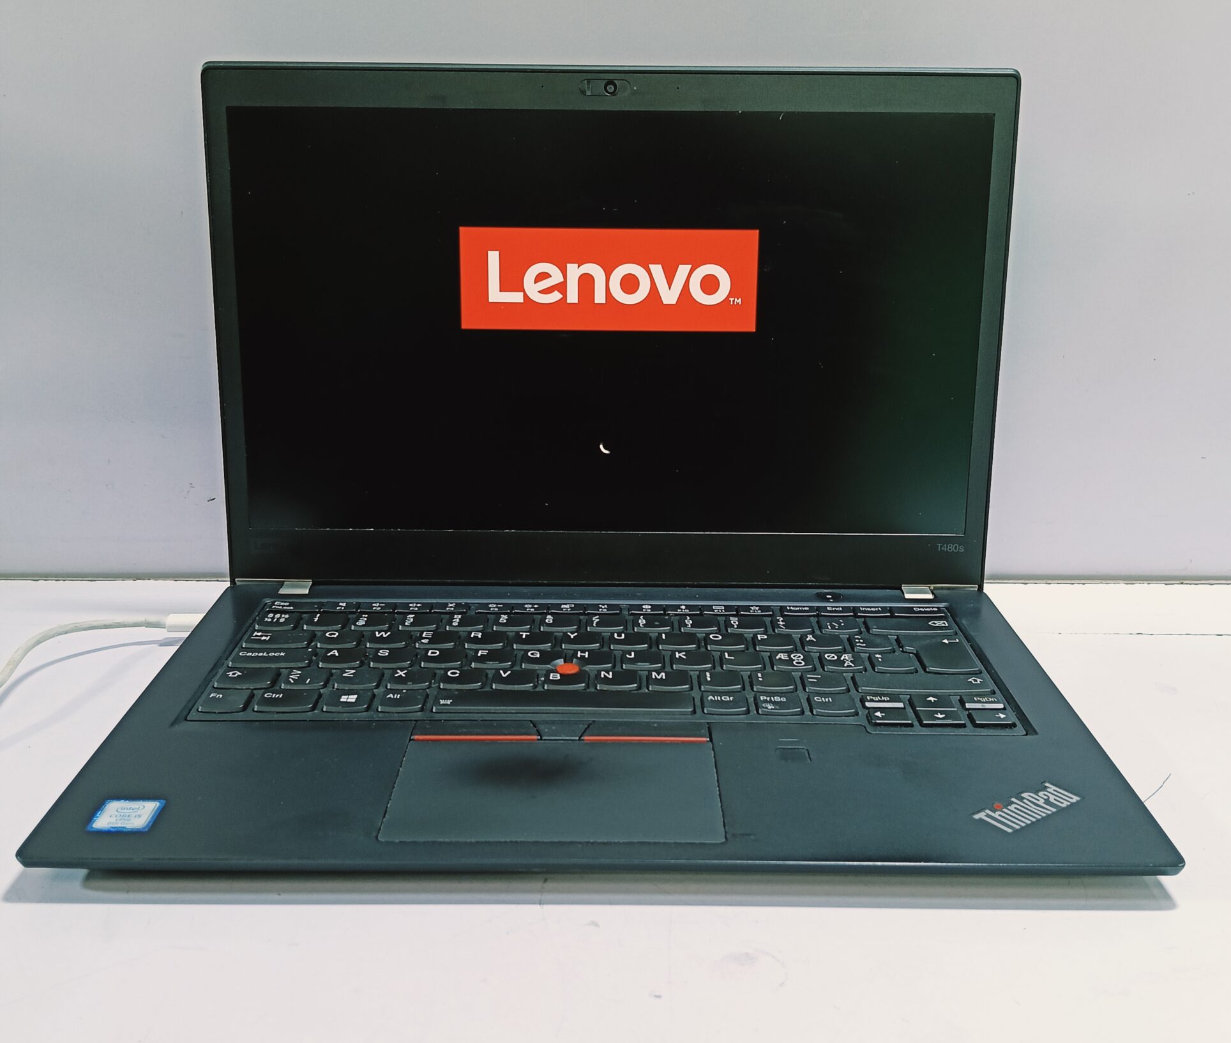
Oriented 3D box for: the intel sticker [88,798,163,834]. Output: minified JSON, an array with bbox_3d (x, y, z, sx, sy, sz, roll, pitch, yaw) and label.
[{"bbox_3d":[-0.145,0.087,0.380,0.018,0.001,0.017,1,18,0],"label":"intel sticker"}]

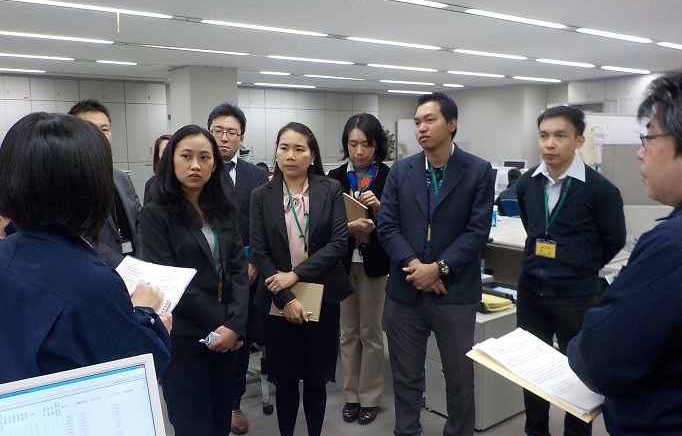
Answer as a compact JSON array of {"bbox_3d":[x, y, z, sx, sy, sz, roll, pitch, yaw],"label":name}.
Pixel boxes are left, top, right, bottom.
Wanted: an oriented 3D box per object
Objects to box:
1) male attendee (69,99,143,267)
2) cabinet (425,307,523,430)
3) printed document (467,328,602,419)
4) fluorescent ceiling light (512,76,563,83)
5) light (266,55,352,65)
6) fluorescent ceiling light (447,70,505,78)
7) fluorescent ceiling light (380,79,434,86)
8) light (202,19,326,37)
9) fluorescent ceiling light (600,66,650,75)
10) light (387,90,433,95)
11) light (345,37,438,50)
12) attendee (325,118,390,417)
[{"bbox_3d":[-1.203,0.292,2.986,0.500,1.750,0.320,-8,11,-44],"label":"male attendee"},{"bbox_3d":[0.847,0.796,3.397,0.580,0.605,0.395,-6,9,-36],"label":"cabinet"},{"bbox_3d":[0.503,0.358,1.437,0.230,0.030,0.310,-10,28,-44],"label":"printed document"},{"bbox_3d":[3.225,-2.284,9.698,1.230,0.060,0.150,-6,9,-36],"label":"fluorescent ceiling light"},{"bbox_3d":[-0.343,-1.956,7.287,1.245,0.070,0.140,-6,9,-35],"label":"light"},{"bbox_3d":[2.034,-2.155,8.812,1.230,0.060,0.150,-6,9,-36],"label":"fluorescent ceiling light"},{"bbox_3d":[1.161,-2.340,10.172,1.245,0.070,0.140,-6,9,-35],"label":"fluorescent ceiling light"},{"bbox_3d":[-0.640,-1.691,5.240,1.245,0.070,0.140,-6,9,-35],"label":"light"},{"bbox_3d":[4.076,-2.125,8.450,1.230,0.060,0.150,-6,9,-36],"label":"fluorescent ceiling light"},{"bbox_3d":[1.437,-2.590,12.098,1.230,0.060,0.150,-6,9,-36],"label":"light"},{"bbox_3d":[0.557,-1.746,5.864,1.230,0.060,0.150,-6,9,-36],"label":"light"},{"bbox_3d":[0.105,0.270,3.190,0.430,1.634,0.360,1,7,10],"label":"attendee"}]

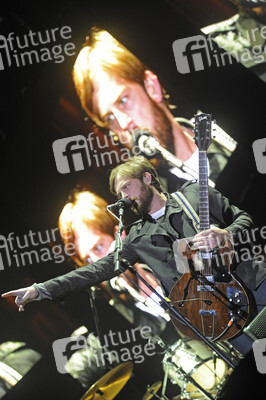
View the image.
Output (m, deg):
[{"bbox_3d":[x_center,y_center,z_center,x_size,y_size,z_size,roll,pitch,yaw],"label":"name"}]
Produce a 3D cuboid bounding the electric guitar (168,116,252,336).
[{"bbox_3d":[0.350,0.123,6.850,0.080,0.410,1.040,-6,-85,-59],"label":"electric guitar"}]

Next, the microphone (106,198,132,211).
[{"bbox_3d":[-0.063,0.023,6.850,0.165,0.051,0.051,-9,-39,-53],"label":"microphone"}]

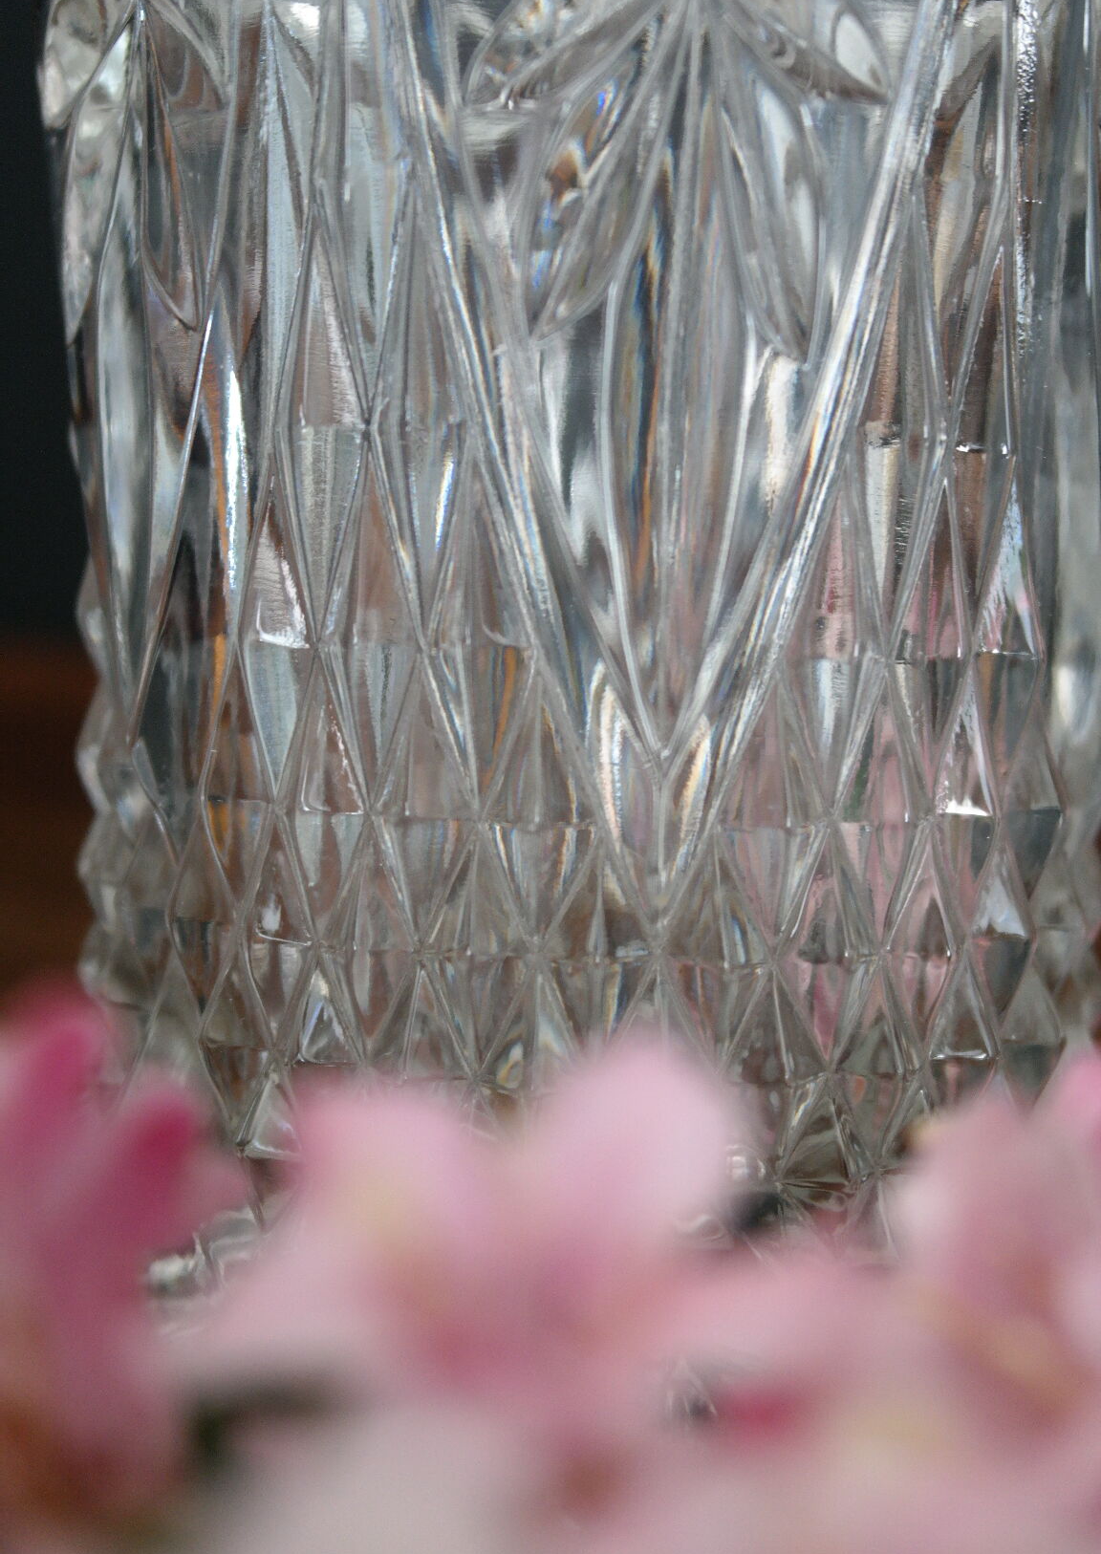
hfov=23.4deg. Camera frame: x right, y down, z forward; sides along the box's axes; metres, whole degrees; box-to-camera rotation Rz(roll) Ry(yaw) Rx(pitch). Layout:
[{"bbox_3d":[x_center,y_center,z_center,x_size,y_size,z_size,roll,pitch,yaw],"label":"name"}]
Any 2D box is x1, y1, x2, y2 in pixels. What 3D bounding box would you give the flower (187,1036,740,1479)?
[{"bbox_3d":[-0.007,0.039,0.215,0.044,0.036,0.030,2,-12,0],"label":"flower"}]

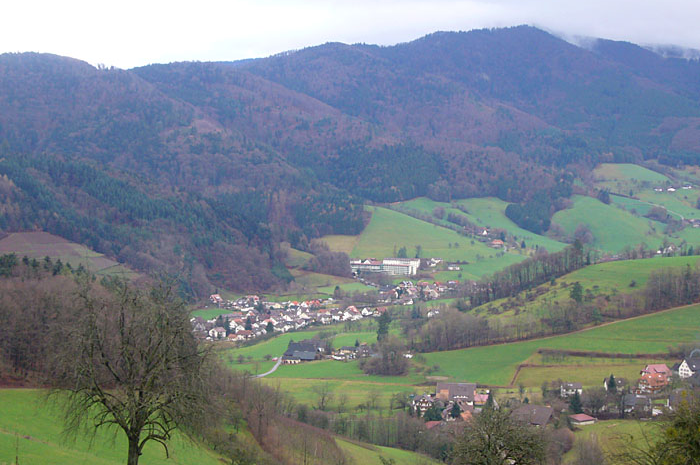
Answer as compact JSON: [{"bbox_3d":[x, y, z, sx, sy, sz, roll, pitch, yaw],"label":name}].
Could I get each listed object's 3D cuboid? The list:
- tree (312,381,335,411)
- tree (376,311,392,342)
[{"bbox_3d":[-14.230,87.550,630.000,11.800,16.200,11.800,0,1,0],"label":"tree"},{"bbox_3d":[25.000,68.850,850.000,10.800,24.500,10.800,0,1,0],"label":"tree"}]

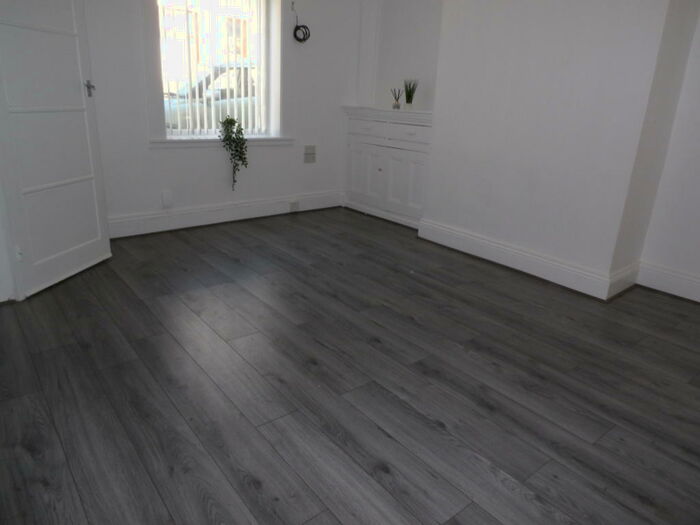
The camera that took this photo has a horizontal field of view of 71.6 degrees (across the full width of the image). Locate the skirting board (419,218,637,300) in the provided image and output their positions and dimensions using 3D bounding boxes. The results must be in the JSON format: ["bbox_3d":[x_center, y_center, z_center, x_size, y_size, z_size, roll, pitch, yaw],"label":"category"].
[{"bbox_3d":[1.323,-0.107,3.843,0.500,0.178,1.666,-12,24,-37],"label":"skirting board"}]

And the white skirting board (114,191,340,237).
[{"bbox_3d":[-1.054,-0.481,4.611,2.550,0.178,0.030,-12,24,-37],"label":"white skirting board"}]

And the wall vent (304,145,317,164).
[{"bbox_3d":[-0.412,-1.109,4.980,0.147,0.182,0.015,-14,25,-40],"label":"wall vent"}]

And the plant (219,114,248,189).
[{"bbox_3d":[-1.042,-0.970,4.355,0.235,0.640,0.180,-12,24,-37],"label":"plant"}]

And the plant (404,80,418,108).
[{"bbox_3d":[0.582,-1.603,4.645,0.115,0.268,0.115,2,19,-1],"label":"plant"}]

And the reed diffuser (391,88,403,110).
[{"bbox_3d":[0.469,-1.604,4.743,0.095,0.208,0.095,-12,24,-37],"label":"reed diffuser"}]

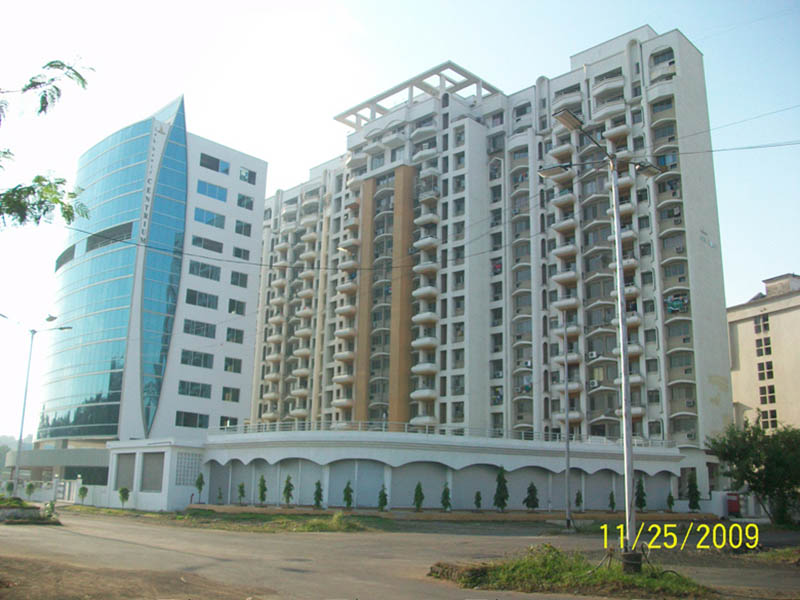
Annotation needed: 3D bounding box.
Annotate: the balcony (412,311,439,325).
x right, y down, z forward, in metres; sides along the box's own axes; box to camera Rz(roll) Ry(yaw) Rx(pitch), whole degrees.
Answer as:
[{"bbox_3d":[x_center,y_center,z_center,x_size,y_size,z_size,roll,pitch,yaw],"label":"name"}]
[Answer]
[{"bbox_3d":[2.980,2.294,86.005,1.200,1.050,3.000,15,-19,-43],"label":"balcony"}]

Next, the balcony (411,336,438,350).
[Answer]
[{"bbox_3d":[2.877,5.179,85.314,1.200,1.050,3.000,15,-19,-43],"label":"balcony"}]

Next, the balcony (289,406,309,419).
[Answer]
[{"bbox_3d":[-14.499,16.566,108.162,1.200,1.050,3.100,15,-19,-43],"label":"balcony"}]

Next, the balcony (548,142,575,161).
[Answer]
[{"bbox_3d":[18.391,-16.530,83.317,2.600,1.080,1.450,-12,-20,43],"label":"balcony"}]

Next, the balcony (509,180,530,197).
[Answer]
[{"bbox_3d":[13.715,-12.701,84.729,2.300,1.100,1.100,-12,-20,43],"label":"balcony"}]

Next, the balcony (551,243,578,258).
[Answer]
[{"bbox_3d":[18.284,-5.108,81.647,1.200,1.050,2.800,15,-19,-43],"label":"balcony"}]

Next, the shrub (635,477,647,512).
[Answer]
[{"bbox_3d":[12.599,10.161,38.727,0.625,1.913,0.625,1,-13,0],"label":"shrub"}]

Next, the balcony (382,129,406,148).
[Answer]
[{"bbox_3d":[-0.664,-20.592,95.167,2.650,1.050,1.500,-12,-20,43],"label":"balcony"}]

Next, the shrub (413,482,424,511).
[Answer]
[{"bbox_3d":[1.356,14.303,53.712,0.763,2.035,0.763,1,-15,2],"label":"shrub"}]

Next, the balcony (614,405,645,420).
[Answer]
[{"bbox_3d":[22.248,10.988,72.252,1.650,1.170,2.700,14,-18,-43],"label":"balcony"}]

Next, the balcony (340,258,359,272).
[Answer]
[{"bbox_3d":[-6.690,-4.326,96.065,1.200,1.000,2.950,14,-19,-43],"label":"balcony"}]

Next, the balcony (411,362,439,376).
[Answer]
[{"bbox_3d":[2.769,7.792,82.906,1.200,1.000,3.000,14,-19,-43],"label":"balcony"}]

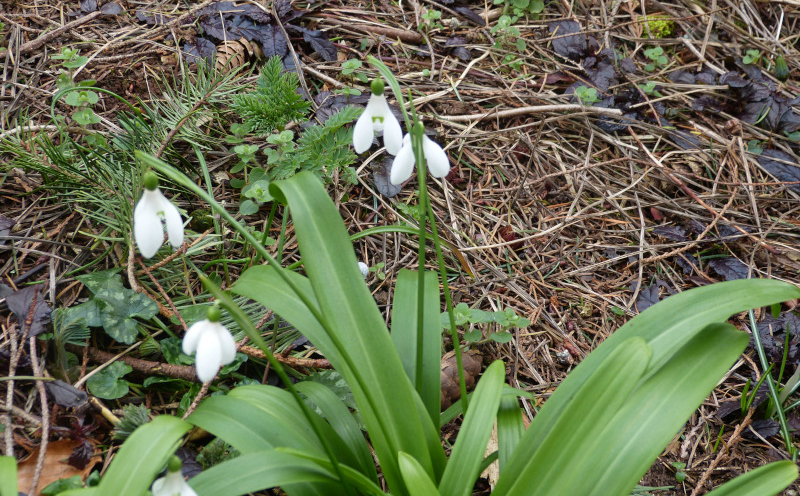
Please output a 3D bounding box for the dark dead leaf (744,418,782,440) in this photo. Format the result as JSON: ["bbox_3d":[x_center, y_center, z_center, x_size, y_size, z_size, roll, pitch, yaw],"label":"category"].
[{"bbox_3d":[0.159,0.080,0.629,0.017,0.005,0.012,0,42,0],"label":"dark dead leaf"}]

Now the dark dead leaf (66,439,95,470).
[{"bbox_3d":[-0.137,0.088,0.615,0.012,0.006,0.012,0,42,0],"label":"dark dead leaf"}]

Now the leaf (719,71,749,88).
[{"bbox_3d":[0.192,-0.097,0.827,0.017,0.005,0.012,0,42,0],"label":"leaf"}]

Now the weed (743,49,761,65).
[{"bbox_3d":[0.205,-0.112,0.835,0.011,0.006,0.008,0,42,0],"label":"weed"}]

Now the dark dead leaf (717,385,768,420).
[{"bbox_3d":[0.182,0.082,0.762,0.028,0.012,0.024,0,34,0],"label":"dark dead leaf"}]

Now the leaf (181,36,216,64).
[{"bbox_3d":[-0.135,-0.132,0.957,0.025,0.009,0.024,0,38,0],"label":"leaf"}]

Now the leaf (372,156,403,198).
[{"bbox_3d":[-0.007,-0.041,0.841,0.019,0.011,0.027,0,38,0],"label":"leaf"}]

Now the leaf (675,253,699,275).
[{"bbox_3d":[0.161,0.009,0.806,0.013,0.007,0.013,0,40,0],"label":"leaf"}]

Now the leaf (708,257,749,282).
[{"bbox_3d":[0.162,0.010,0.708,0.020,0.005,0.014,0,42,0],"label":"leaf"}]

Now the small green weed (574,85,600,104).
[{"bbox_3d":[0.105,-0.086,0.806,0.014,0.007,0.010,0,42,0],"label":"small green weed"}]

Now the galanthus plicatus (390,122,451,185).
[{"bbox_3d":[0.008,-0.037,0.565,0.024,0.028,0.021,0,40,0],"label":"galanthus plicatus"}]

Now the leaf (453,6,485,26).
[{"bbox_3d":[0.048,-0.161,0.993,0.014,0.009,0.030,-23,44,-27],"label":"leaf"}]

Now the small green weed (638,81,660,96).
[{"bbox_3d":[0.160,-0.102,0.919,0.015,0.007,0.011,0,38,0],"label":"small green weed"}]

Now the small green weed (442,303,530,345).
[{"bbox_3d":[0.041,0.035,0.671,0.040,0.014,0.020,0,42,0],"label":"small green weed"}]

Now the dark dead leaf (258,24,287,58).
[{"bbox_3d":[-0.100,-0.161,1.120,0.023,0.015,0.048,0,34,0],"label":"dark dead leaf"}]

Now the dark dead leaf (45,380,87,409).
[{"bbox_3d":[-0.179,0.079,0.769,0.026,0.010,0.017,18,38,24],"label":"dark dead leaf"}]

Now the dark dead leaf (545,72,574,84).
[{"bbox_3d":[0.106,-0.113,0.951,0.020,0.007,0.008,0,40,0],"label":"dark dead leaf"}]

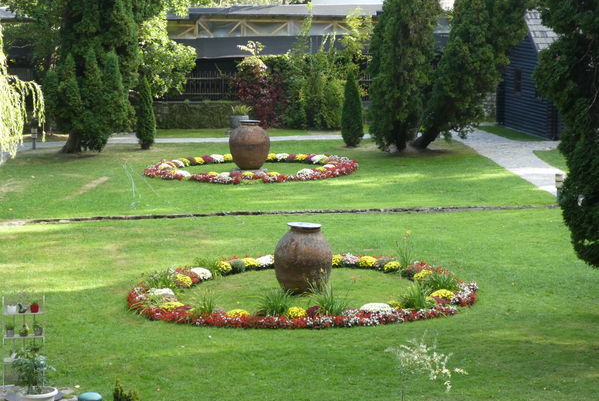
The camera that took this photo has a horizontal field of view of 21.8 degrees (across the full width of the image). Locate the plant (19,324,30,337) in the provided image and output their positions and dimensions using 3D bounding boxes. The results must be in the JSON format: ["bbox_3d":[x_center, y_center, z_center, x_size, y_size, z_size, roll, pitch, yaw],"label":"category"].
[{"bbox_3d":[-3.977,1.879,22.502,0.130,0.170,0.130,0,7,0],"label":"plant"}]

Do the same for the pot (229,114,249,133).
[{"bbox_3d":[-2.165,-2.779,56.188,0.686,0.600,0.686,0,7,0],"label":"pot"}]

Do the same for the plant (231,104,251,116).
[{"bbox_3d":[-2.129,-3.248,56.188,0.700,0.420,0.660,0,7,0],"label":"plant"}]

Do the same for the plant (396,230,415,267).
[{"bbox_3d":[2.169,0.982,31.866,0.360,0.700,0.360,0,7,0],"label":"plant"}]

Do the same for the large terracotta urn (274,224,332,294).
[{"bbox_3d":[0.076,1.107,29.713,1.107,1.280,1.107,0,7,0],"label":"large terracotta urn"}]

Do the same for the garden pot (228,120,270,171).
[{"bbox_3d":[-1.470,-1.627,46.056,1.213,1.380,1.213,0,7,0],"label":"garden pot"}]

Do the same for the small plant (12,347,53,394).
[{"bbox_3d":[-3.560,2.275,20.841,0.550,0.550,0.500,0,7,0],"label":"small plant"}]

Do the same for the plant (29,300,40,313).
[{"bbox_3d":[-3.808,1.529,22.402,0.125,0.180,0.125,0,7,0],"label":"plant"}]

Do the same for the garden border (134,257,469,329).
[{"bbox_3d":[0.057,1.715,29.500,6.631,0.320,6.631,0,7,0],"label":"garden border"}]

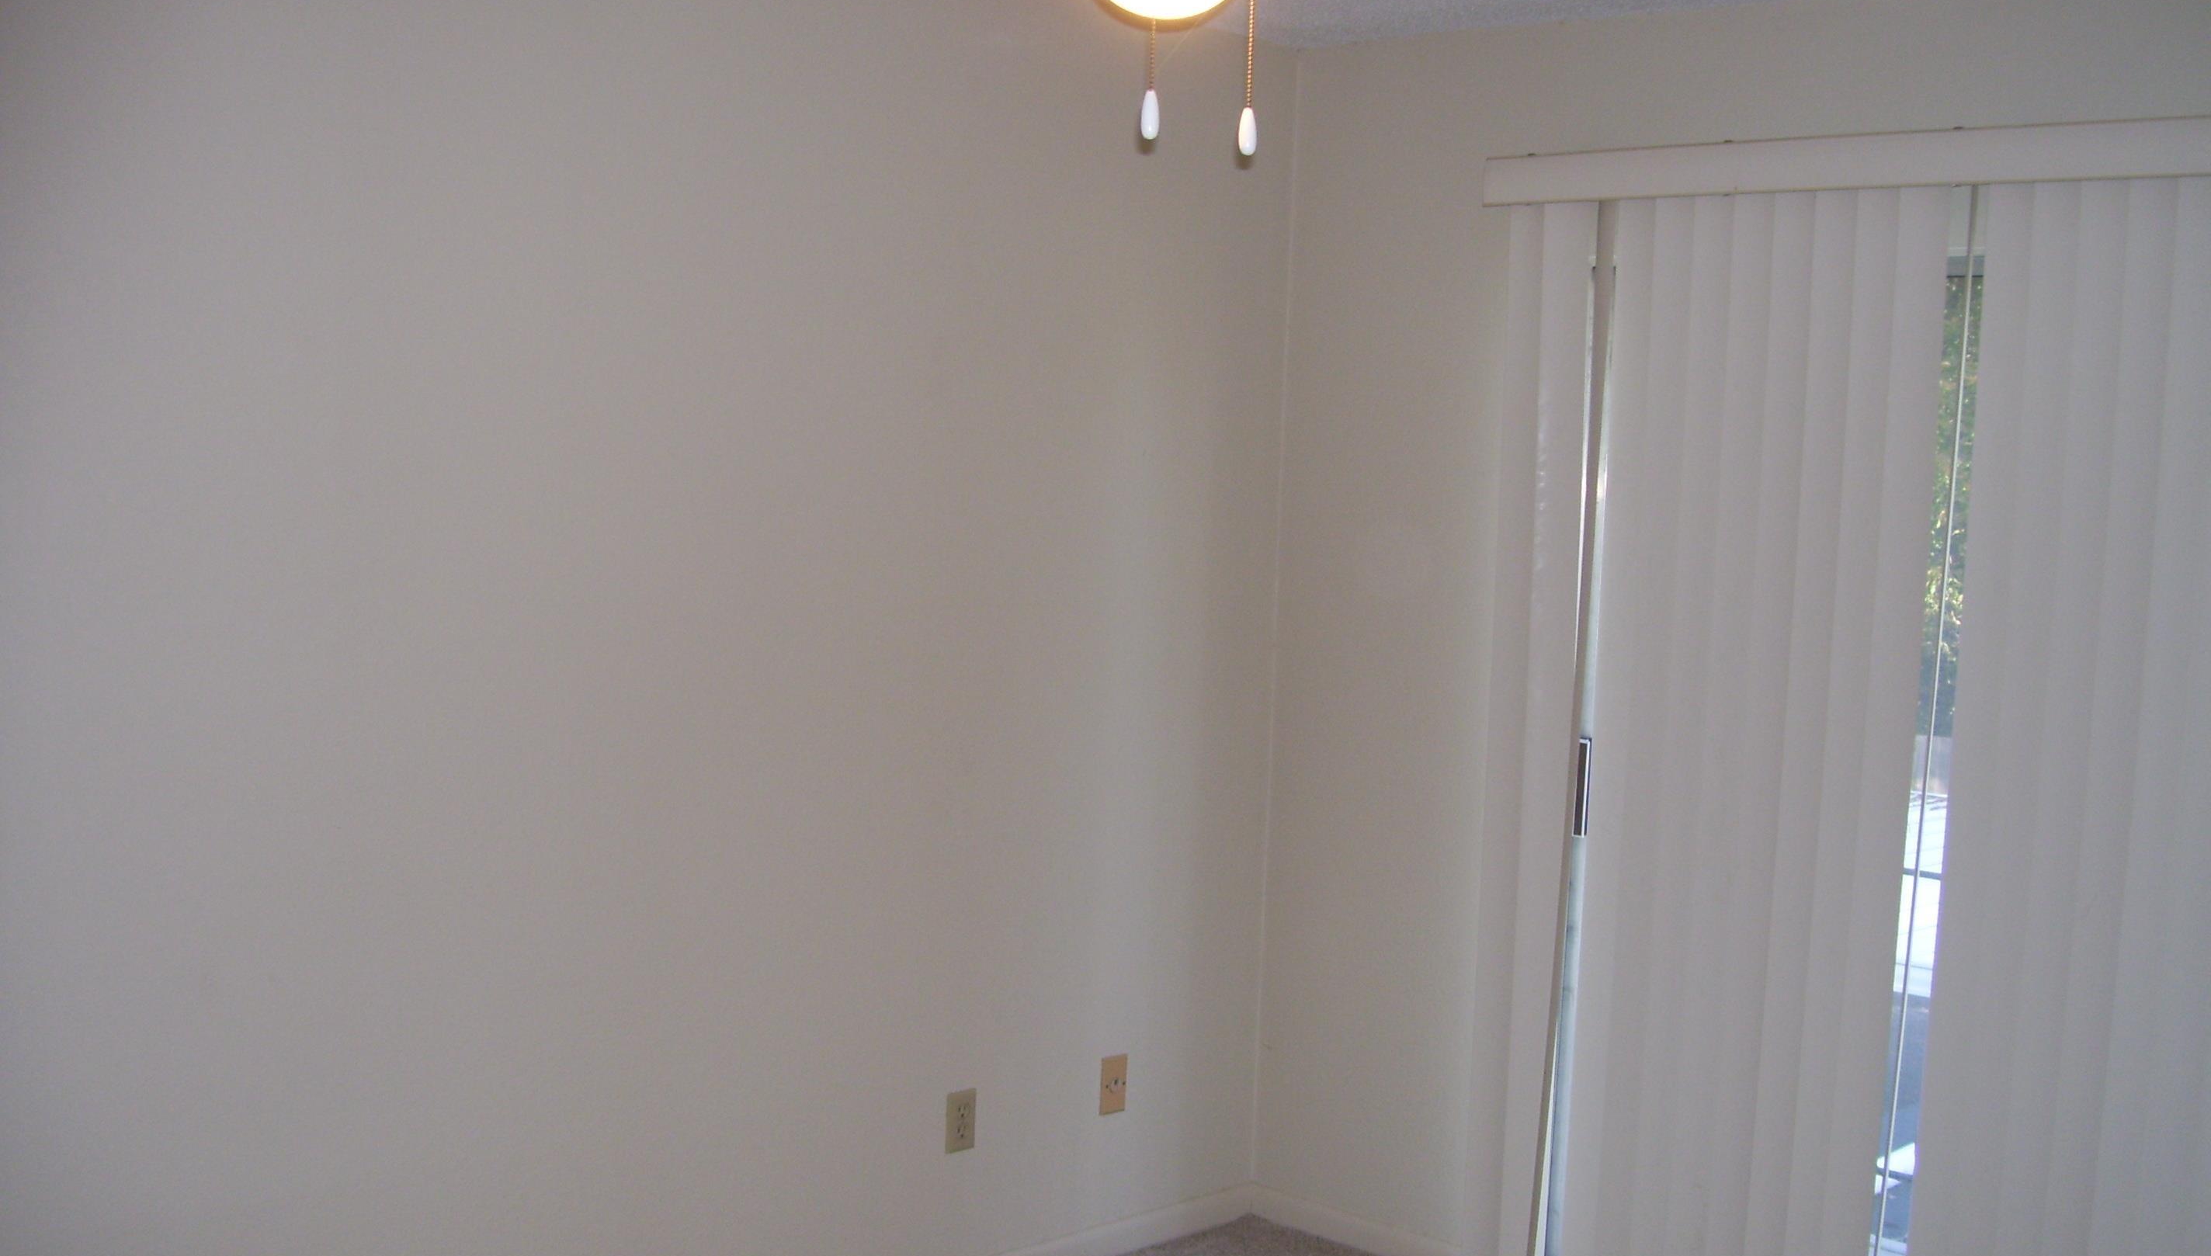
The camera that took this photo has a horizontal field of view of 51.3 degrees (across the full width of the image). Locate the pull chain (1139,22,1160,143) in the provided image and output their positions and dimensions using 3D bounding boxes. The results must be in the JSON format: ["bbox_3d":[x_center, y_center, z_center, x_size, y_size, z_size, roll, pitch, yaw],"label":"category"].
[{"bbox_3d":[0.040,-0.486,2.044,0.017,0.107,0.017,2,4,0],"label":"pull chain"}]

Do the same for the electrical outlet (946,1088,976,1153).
[{"bbox_3d":[-0.266,0.917,4.278,0.008,0.115,0.071,7,6,44],"label":"electrical outlet"}]

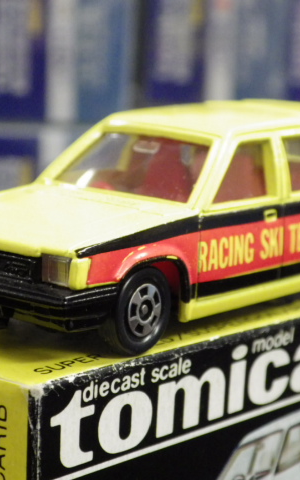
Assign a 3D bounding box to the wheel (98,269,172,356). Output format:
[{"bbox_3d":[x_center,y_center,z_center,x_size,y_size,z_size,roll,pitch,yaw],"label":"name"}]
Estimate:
[{"bbox_3d":[-0.002,0.007,0.138,0.003,0.009,0.009,10,12,38],"label":"wheel"}]

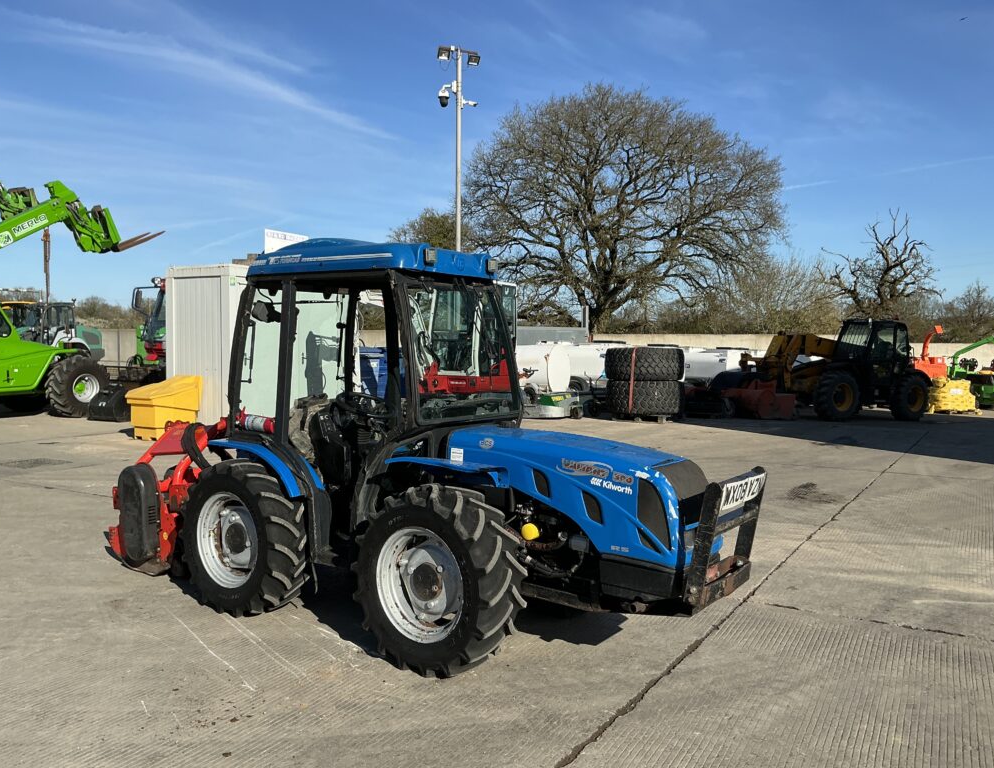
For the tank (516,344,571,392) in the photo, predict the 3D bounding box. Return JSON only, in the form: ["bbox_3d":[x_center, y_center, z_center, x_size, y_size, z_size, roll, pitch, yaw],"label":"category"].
[{"bbox_3d":[0.734,-0.385,20.600,2.100,1.200,1.200,2,3,33],"label":"tank"}]

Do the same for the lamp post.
[{"bbox_3d":[-0.914,-3.443,18.705,0.950,8.200,0.400,-1,3,-24],"label":"lamp post"}]

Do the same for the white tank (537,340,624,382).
[{"bbox_3d":[2.238,-0.536,22.200,2.100,1.200,1.200,2,3,33],"label":"white tank"}]

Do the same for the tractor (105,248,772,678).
[{"bbox_3d":[-0.556,0.241,4.710,4.100,2.170,1.270,3,4,36],"label":"tractor"}]

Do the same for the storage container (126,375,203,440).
[{"bbox_3d":[-5.058,0.365,12.600,0.700,0.950,0.850,3,4,37],"label":"storage container"}]

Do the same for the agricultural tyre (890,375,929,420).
[{"bbox_3d":[10.321,0.337,20.700,1.220,1.220,0.430,-1,3,-31],"label":"agricultural tyre"}]

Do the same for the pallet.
[{"bbox_3d":[2.990,0.671,16.100,1.200,0.150,0.950,3,4,40],"label":"pallet"}]

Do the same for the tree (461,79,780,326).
[{"bbox_3d":[6.050,-8.505,46.413,17.500,16.500,16.500,1,3,0],"label":"tree"}]

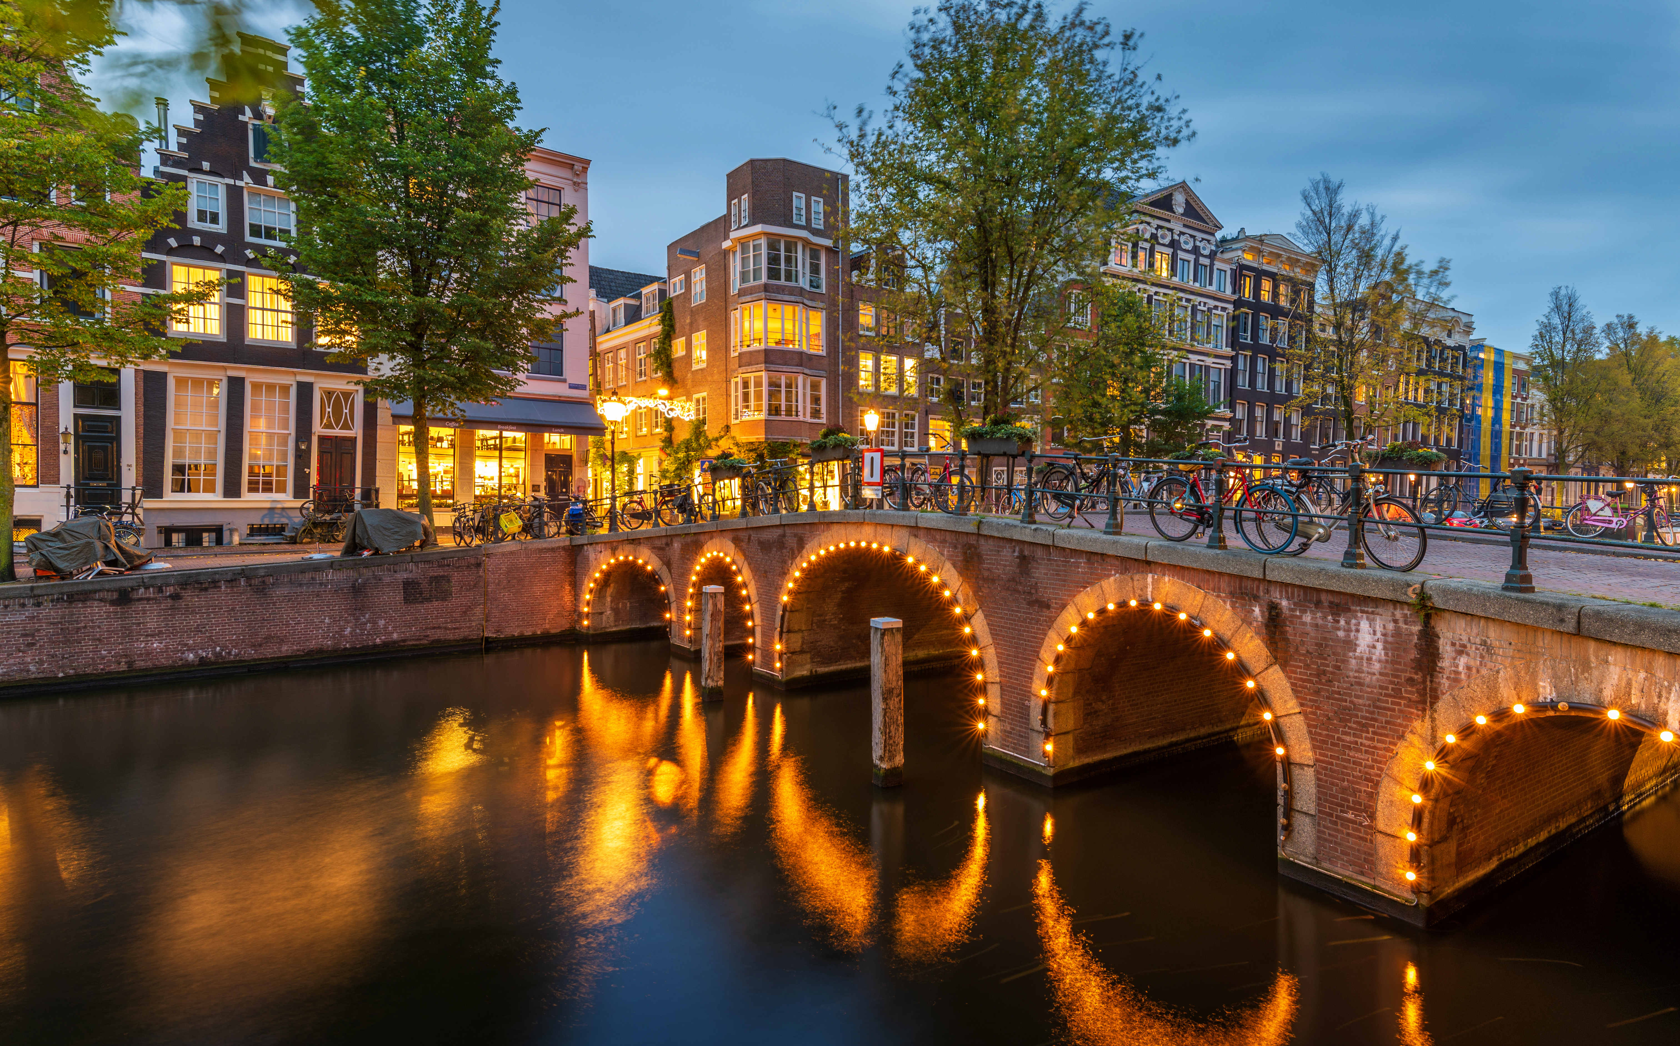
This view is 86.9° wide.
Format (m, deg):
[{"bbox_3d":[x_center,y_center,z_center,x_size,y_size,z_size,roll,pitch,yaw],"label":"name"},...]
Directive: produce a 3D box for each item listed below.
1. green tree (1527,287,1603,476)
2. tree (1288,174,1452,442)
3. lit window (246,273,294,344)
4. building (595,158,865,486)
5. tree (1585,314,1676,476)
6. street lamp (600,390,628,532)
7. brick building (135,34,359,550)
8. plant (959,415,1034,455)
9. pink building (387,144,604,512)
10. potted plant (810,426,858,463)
[{"bbox_3d":[55.194,-8.988,67.141,5.400,17.799,5.600,1,2,39],"label":"green tree"},{"bbox_3d":[29.404,-9.444,48.994,8.300,19.450,8.200,1,2,31],"label":"tree"},{"bbox_3d":[-17.495,-6.581,27.183,1.280,2.225,0.180,-1,2,-39],"label":"lit window"},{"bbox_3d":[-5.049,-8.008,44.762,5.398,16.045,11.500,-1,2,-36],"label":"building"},{"bbox_3d":[67.785,-9.001,75.653,7.000,17.410,7.000,1,2,42],"label":"tree"},{"bbox_3d":[-6.078,-1.664,23.831,0.600,3.788,0.600,0,1,0],"label":"street lamp"},{"bbox_3d":[-20.781,-7.160,30.944,5.960,15.468,10.000,-1,2,-39],"label":"brick building"},{"bbox_3d":[2.296,-1.266,12.812,0.420,0.560,1.120,-1,2,-33],"label":"plant"},{"bbox_3d":[-15.475,-6.775,35.251,7.305,14.045,10.000,-1,2,-39],"label":"pink building"},{"bbox_3d":[-0.122,-1.467,16.508,0.420,0.660,1.120,-1,2,-33],"label":"potted plant"}]

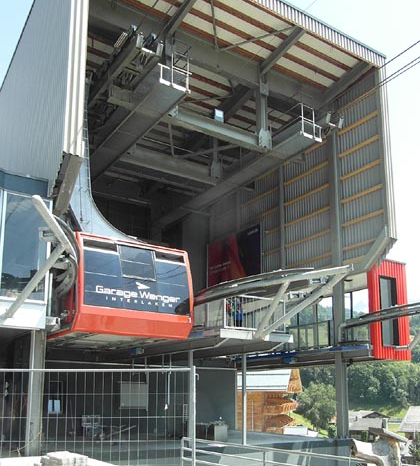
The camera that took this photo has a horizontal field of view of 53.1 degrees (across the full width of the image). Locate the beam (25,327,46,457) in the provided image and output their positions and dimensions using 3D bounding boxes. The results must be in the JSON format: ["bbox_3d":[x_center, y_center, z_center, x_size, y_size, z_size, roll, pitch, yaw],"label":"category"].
[{"bbox_3d":[-4.557,4.177,11.000,0.310,3.201,0.310,5,-11,-27],"label":"beam"}]

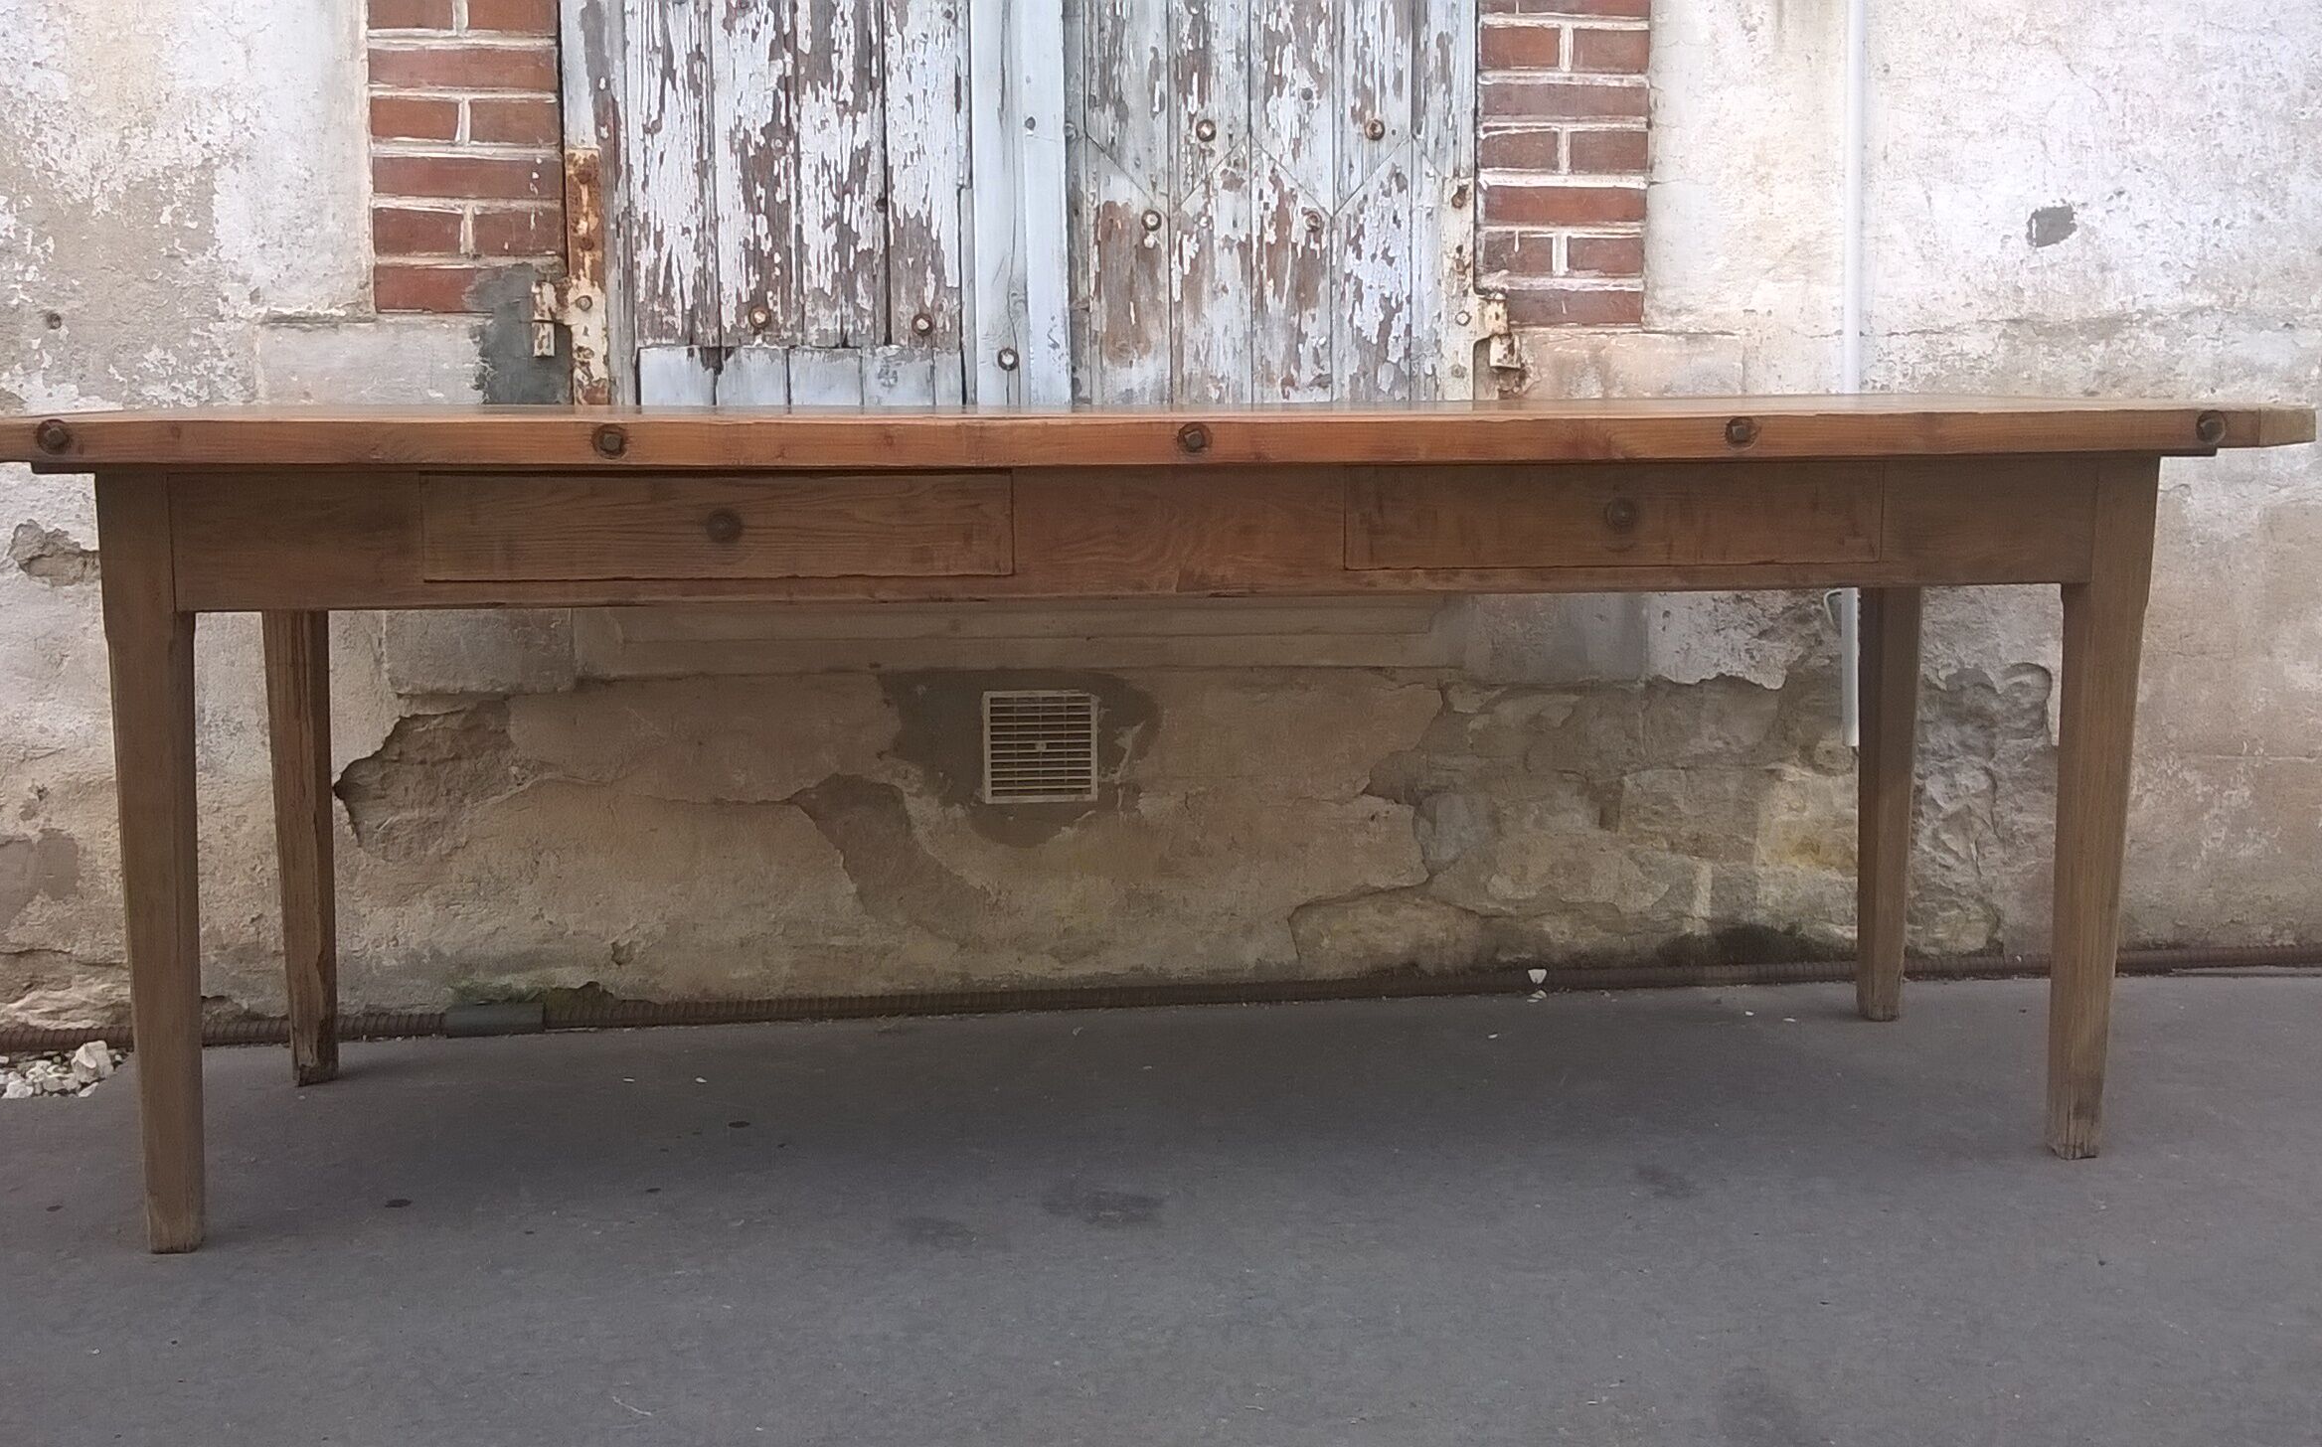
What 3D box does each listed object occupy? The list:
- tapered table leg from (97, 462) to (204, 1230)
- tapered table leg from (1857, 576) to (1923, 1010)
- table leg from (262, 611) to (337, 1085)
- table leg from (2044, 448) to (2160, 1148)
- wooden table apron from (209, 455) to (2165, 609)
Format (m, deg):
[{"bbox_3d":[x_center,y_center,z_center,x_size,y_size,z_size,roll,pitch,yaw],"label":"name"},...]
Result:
[{"bbox_3d":[-0.904,0.131,2.056,0.058,0.714,0.058,-1,9,-6],"label":"tapered table leg"},{"bbox_3d":[0.877,0.021,2.731,0.058,0.699,0.058,-1,9,-6],"label":"tapered table leg"},{"bbox_3d":[-0.958,0.063,2.525,0.058,0.706,0.058,-1,9,-6],"label":"table leg"},{"bbox_3d":[0.931,0.089,2.261,0.058,0.707,0.058,-1,9,-6],"label":"table leg"},{"bbox_3d":[0.028,-0.190,2.184,1.878,0.132,0.041,-1,9,-7],"label":"wooden table apron"}]

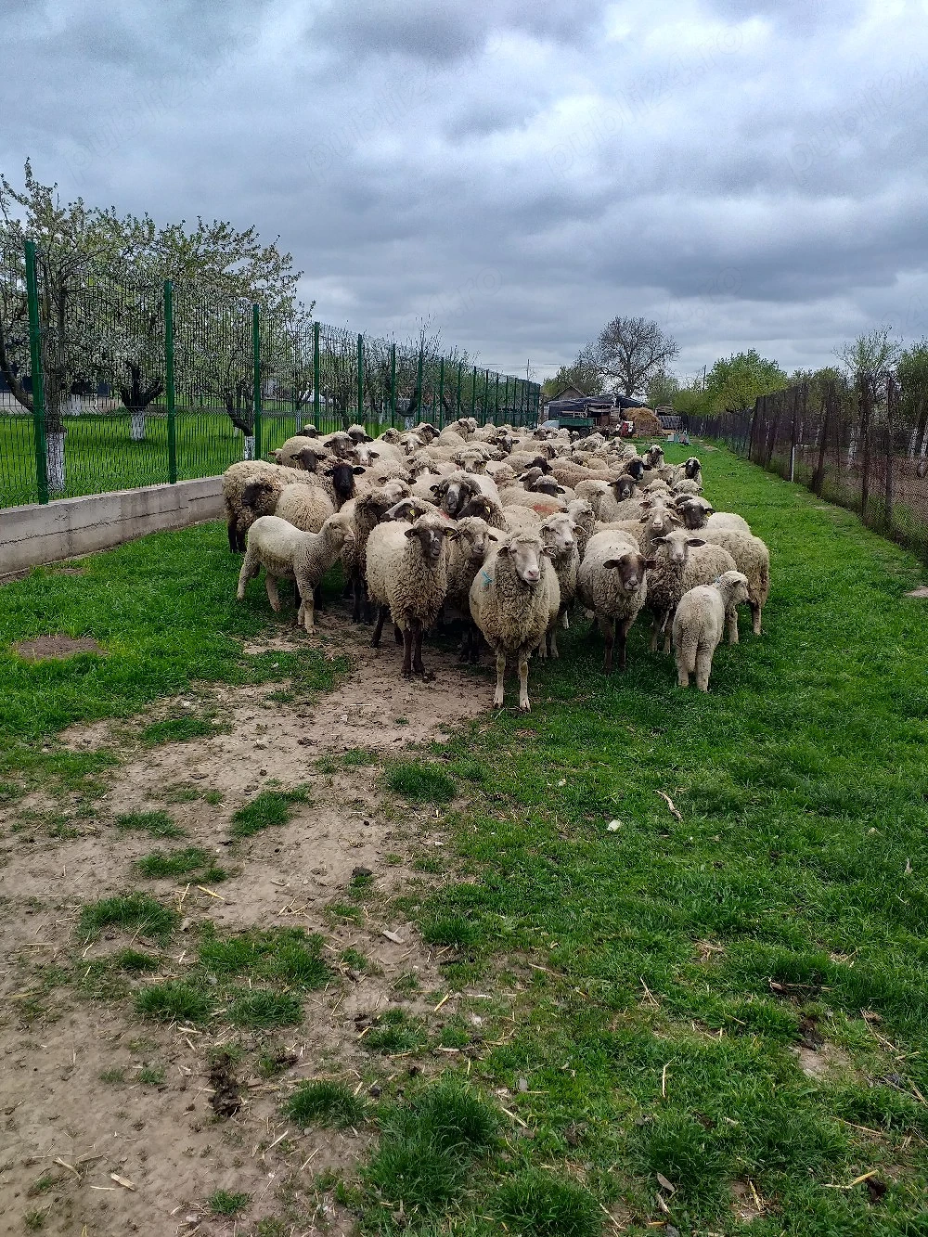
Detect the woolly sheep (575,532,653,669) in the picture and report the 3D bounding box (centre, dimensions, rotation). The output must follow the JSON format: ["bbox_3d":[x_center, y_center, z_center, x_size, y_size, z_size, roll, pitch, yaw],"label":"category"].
[{"bbox_3d":[0.882,-0.135,5.631,0.430,0.770,1.000,1,12,-3],"label":"woolly sheep"}]

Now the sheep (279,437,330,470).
[{"bbox_3d":[-1.409,-1.231,8.635,0.440,0.820,1.000,-3,13,-17],"label":"sheep"}]

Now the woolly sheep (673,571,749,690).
[{"bbox_3d":[1.460,0.018,5.374,0.300,0.600,0.870,8,14,27],"label":"woolly sheep"}]

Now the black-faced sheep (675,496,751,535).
[{"bbox_3d":[1.945,-0.511,7.251,0.420,0.840,1.080,10,15,33],"label":"black-faced sheep"}]

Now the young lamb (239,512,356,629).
[{"bbox_3d":[-1.181,-0.350,6.415,0.920,0.720,0.280,12,16,39],"label":"young lamb"}]

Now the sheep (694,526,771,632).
[{"bbox_3d":[1.610,-0.321,6.497,1.080,0.780,0.420,4,13,11],"label":"sheep"}]

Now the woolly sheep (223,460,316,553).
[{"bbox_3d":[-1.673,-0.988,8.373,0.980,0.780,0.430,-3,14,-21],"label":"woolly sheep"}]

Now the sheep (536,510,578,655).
[{"bbox_3d":[0.572,-0.245,5.470,0.400,0.820,1.000,5,13,11],"label":"sheep"}]

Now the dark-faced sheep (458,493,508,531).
[{"bbox_3d":[0.306,-0.430,6.737,0.450,0.840,1.000,9,14,33],"label":"dark-faced sheep"}]

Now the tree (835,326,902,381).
[{"bbox_3d":[10.423,-5.679,24.000,1.900,3.800,1.900,1,12,0],"label":"tree"}]

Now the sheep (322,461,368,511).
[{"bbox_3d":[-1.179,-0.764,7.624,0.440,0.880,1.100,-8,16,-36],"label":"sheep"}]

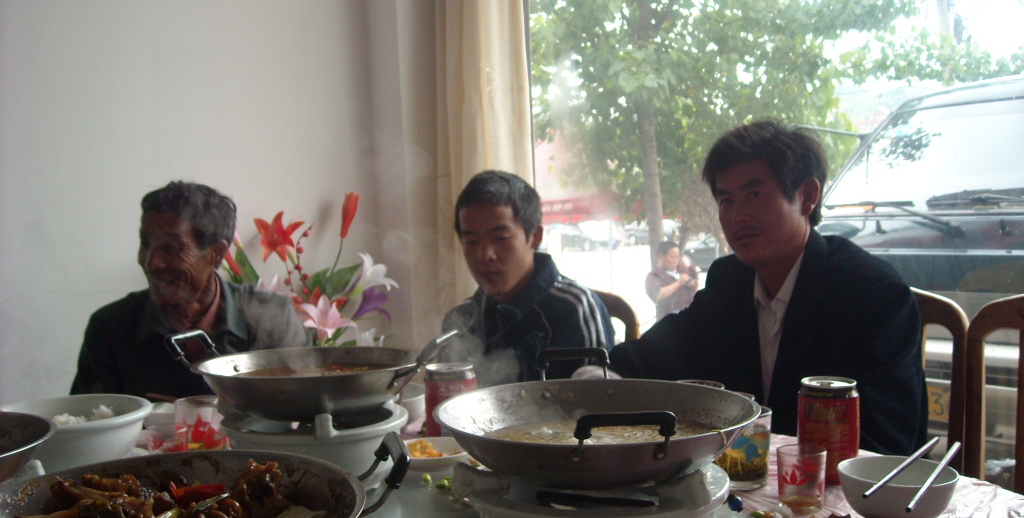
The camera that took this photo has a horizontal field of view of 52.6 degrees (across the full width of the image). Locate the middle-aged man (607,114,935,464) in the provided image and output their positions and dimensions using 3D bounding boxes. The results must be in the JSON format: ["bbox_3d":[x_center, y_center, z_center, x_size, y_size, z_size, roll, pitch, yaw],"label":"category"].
[{"bbox_3d":[0.357,0.395,1.432,0.560,1.188,0.740,1,4,33],"label":"middle-aged man"}]

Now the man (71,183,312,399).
[{"bbox_3d":[-0.532,0.435,1.704,0.520,1.129,0.740,-3,4,-12],"label":"man"}]

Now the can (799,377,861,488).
[{"bbox_3d":[0.353,0.192,1.157,0.066,0.115,0.066,-2,4,0],"label":"can"}]

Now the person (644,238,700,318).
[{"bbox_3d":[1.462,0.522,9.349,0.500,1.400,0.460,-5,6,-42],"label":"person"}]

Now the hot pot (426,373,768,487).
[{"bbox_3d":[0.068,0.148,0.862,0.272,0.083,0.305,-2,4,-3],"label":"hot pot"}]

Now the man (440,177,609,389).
[{"bbox_3d":[-0.006,0.418,1.707,0.520,1.130,0.740,-1,4,16],"label":"man"}]

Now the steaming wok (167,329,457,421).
[{"bbox_3d":[-0.232,0.133,1.181,0.330,0.100,0.272,0,4,30],"label":"steaming wok"}]

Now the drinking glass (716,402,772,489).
[{"bbox_3d":[0.256,0.208,1.147,0.064,0.083,0.064,-2,4,0],"label":"drinking glass"}]

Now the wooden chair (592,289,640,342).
[{"bbox_3d":[0.046,0.510,1.896,0.440,0.930,0.500,-1,4,12],"label":"wooden chair"}]

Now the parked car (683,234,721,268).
[{"bbox_3d":[7.196,-0.267,35.242,4.500,1.460,1.750,-2,5,-12],"label":"parked car"}]

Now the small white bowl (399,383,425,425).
[{"bbox_3d":[-0.163,0.211,1.422,0.115,0.057,0.115,-2,4,0],"label":"small white bowl"}]

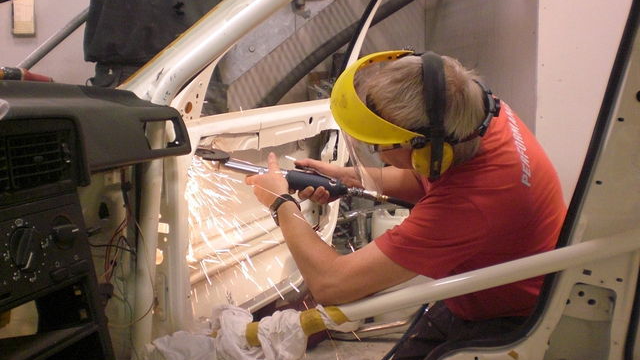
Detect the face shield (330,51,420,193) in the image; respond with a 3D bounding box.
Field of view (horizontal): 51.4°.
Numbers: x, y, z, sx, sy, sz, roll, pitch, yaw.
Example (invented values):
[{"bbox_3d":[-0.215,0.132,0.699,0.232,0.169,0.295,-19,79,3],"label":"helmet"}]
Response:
[{"bbox_3d":[0.116,-0.114,1.340,0.180,0.210,0.200,-7,-38,8],"label":"face shield"}]

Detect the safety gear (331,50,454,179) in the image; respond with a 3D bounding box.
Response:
[{"bbox_3d":[0.147,-0.123,1.310,0.235,0.200,0.190,-7,-38,8],"label":"safety gear"}]

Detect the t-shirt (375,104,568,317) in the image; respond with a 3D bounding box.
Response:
[{"bbox_3d":[0.332,0.063,1.470,0.360,0.460,0.450,-8,19,15],"label":"t-shirt"}]

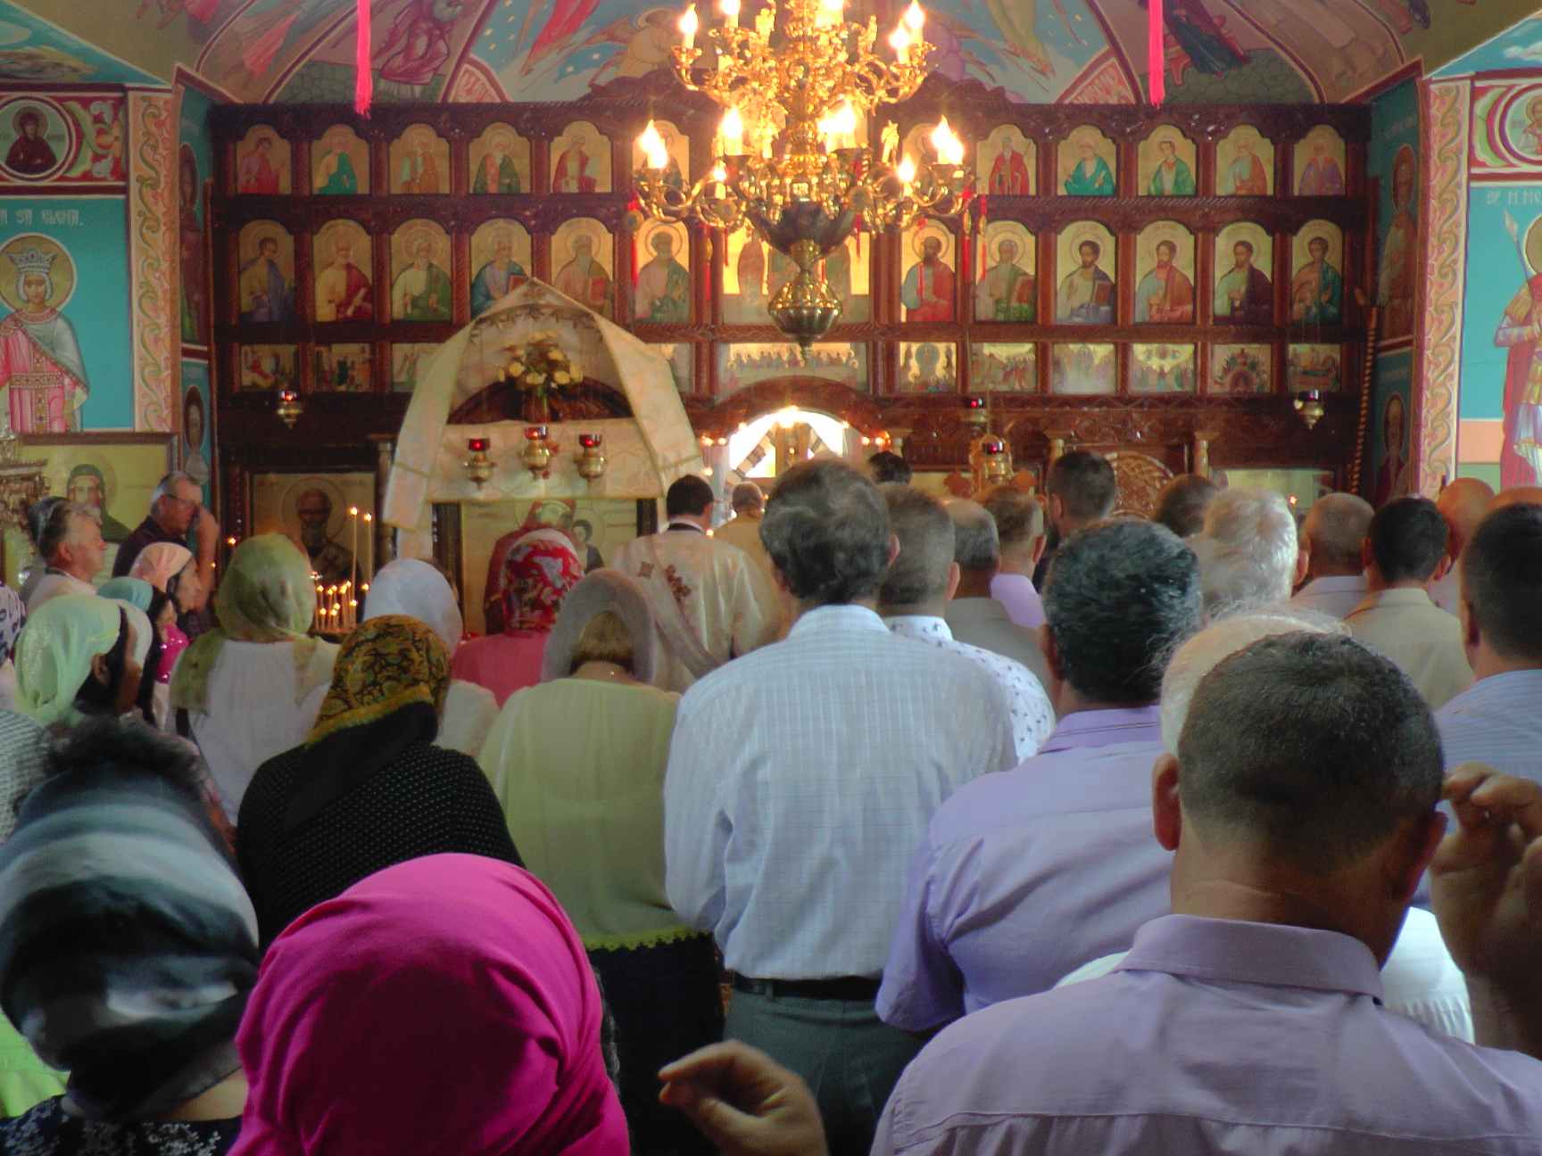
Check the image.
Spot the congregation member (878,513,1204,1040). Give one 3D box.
[{"bbox_3d":[0.394,0.795,1.939,0.540,1.725,0.340,-1,5,-8],"label":"congregation member"}]

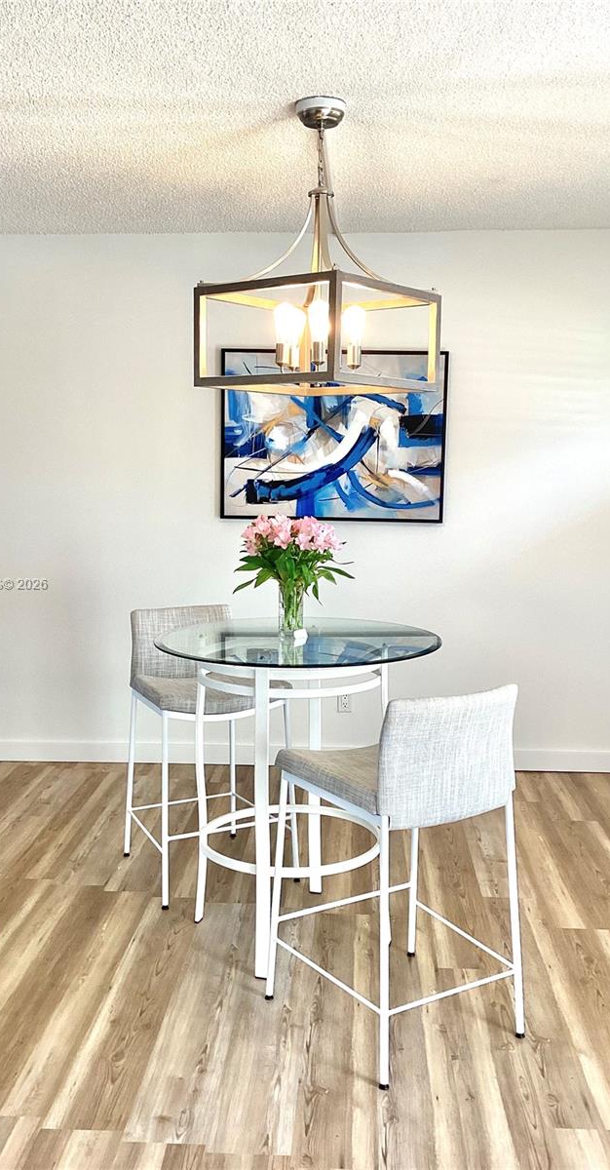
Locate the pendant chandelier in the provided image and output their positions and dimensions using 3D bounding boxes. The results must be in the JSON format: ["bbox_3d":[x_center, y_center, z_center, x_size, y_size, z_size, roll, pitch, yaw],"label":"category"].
[{"bbox_3d":[0.042,-0.977,3.045,0.515,0.807,0.515,5,8,38],"label":"pendant chandelier"}]

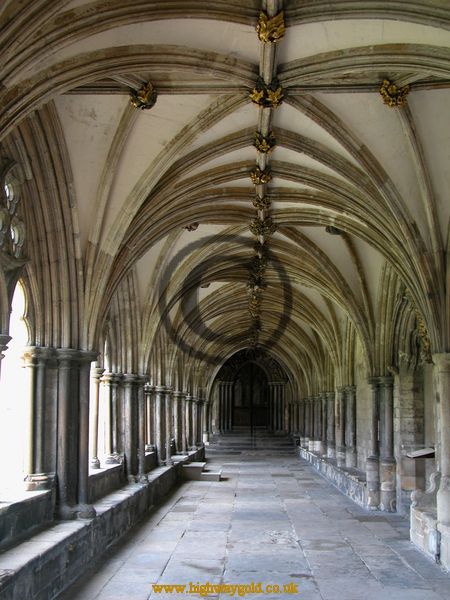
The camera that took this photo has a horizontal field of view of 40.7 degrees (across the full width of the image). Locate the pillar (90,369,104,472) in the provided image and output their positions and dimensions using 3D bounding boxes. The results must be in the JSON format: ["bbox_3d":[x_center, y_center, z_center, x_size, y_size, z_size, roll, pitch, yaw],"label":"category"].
[{"bbox_3d":[-2.133,1.966,10.150,0.210,1.680,0.210,0,-9,2],"label":"pillar"}]

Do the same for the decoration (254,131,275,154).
[{"bbox_3d":[0.391,-1.528,5.850,0.215,0.170,0.215,0,-9,2],"label":"decoration"}]

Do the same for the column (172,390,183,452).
[{"bbox_3d":[-1.409,3.605,18.000,0.230,1.810,0.230,0,-9,2],"label":"column"}]

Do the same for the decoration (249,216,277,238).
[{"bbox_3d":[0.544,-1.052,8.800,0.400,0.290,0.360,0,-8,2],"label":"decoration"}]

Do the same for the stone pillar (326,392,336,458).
[{"bbox_3d":[3.125,3.682,17.800,0.260,1.910,0.260,0,-9,2],"label":"stone pillar"}]

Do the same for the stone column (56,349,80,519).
[{"bbox_3d":[-1.910,1.593,7.403,0.270,1.996,0.270,0,-11,2],"label":"stone column"}]

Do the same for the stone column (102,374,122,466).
[{"bbox_3d":[-2.058,2.148,11.000,0.270,1.640,0.270,0,-9,2],"label":"stone column"}]

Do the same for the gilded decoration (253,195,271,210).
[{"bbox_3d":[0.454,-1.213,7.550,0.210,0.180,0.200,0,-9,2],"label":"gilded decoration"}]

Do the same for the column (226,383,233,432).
[{"bbox_3d":[0.230,5.493,31.000,0.280,2.516,0.280,0,-9,2],"label":"column"}]

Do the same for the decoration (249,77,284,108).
[{"bbox_3d":[0.402,-2.011,5.879,0.340,0.180,0.290,0,-11,2],"label":"decoration"}]

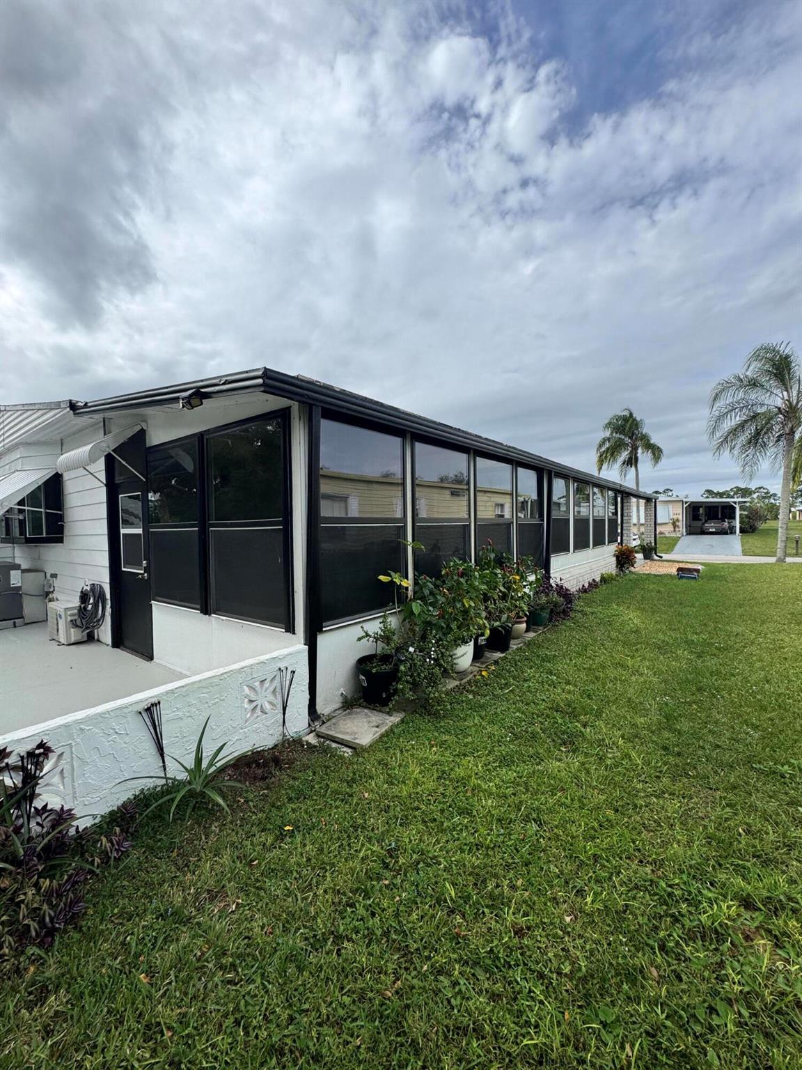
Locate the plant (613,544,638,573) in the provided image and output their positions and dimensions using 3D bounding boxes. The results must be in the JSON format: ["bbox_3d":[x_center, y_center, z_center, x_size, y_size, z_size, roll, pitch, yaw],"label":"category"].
[{"bbox_3d":[5.820,0.623,11.200,0.600,0.770,0.580,-1,1,0],"label":"plant"}]

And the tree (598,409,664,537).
[{"bbox_3d":[16.143,-4.301,30.500,4.500,9.100,4.500,-1,1,0],"label":"tree"}]

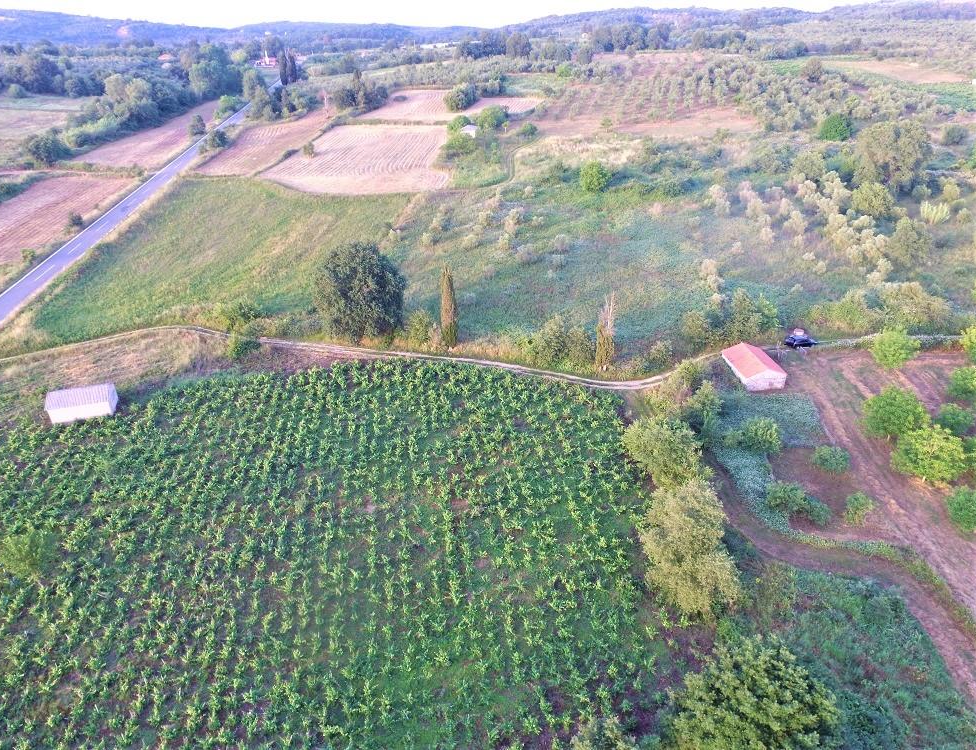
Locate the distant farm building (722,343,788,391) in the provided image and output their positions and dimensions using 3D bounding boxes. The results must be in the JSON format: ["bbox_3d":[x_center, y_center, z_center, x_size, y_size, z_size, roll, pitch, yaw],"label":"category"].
[{"bbox_3d":[35.395,-1.187,77.149,5.128,3.026,7.385,-3,31,-6],"label":"distant farm building"}]

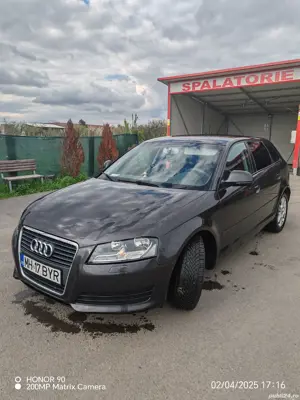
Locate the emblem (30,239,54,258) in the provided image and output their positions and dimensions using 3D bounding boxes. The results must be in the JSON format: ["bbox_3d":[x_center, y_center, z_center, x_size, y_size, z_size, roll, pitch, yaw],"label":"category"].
[{"bbox_3d":[-0.813,0.355,2.354,0.275,0.097,0.022,10,-1,37],"label":"emblem"}]

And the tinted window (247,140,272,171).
[{"bbox_3d":[1.435,-0.569,4.007,0.050,0.390,0.690,-22,-4,39],"label":"tinted window"}]

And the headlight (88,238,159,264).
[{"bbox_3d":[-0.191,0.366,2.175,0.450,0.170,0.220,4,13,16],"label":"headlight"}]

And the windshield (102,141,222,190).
[{"bbox_3d":[0.138,-0.421,3.436,1.420,0.140,0.840,10,47,37],"label":"windshield"}]

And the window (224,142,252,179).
[{"bbox_3d":[0.947,-0.419,3.378,0.050,0.400,0.840,-22,-4,39],"label":"window"}]

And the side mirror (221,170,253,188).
[{"bbox_3d":[0.838,-0.204,2.969,0.240,0.165,0.135,10,16,37],"label":"side mirror"}]

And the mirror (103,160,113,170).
[{"bbox_3d":[-0.526,-0.441,3.997,0.240,0.165,0.135,10,16,37],"label":"mirror"}]

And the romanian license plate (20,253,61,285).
[{"bbox_3d":[-0.832,0.518,2.366,0.520,0.112,0.015,10,2,37],"label":"romanian license plate"}]

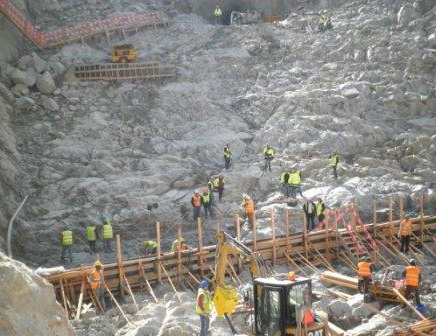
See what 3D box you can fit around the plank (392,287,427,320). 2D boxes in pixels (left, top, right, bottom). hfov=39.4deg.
[{"bbox_3d":[6.834,4.838,21.700,0.140,0.050,2.014,-4,21,-17],"label":"plank"}]

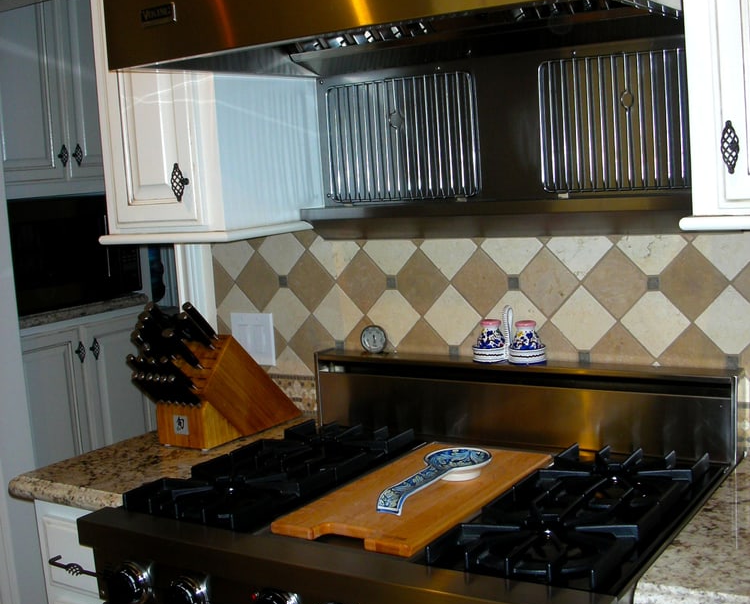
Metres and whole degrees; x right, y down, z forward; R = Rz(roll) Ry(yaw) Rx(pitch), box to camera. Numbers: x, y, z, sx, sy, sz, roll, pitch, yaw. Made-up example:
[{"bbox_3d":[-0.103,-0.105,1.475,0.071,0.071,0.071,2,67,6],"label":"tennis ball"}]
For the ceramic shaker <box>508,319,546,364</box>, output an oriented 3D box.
[{"bbox_3d":[0.303,0.080,2.002,0.071,0.080,0.071,-4,7,0],"label":"ceramic shaker"}]

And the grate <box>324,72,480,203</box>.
[{"bbox_3d":[0.050,-0.339,2.135,0.360,0.258,0.016,1,8,33],"label":"grate"}]

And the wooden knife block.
[{"bbox_3d":[-0.326,0.177,2.282,0.128,0.227,0.316,1,8,35],"label":"wooden knife block"}]

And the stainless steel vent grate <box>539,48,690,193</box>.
[{"bbox_3d":[0.471,-0.331,1.865,0.358,0.258,0.016,1,8,33],"label":"stainless steel vent grate"}]

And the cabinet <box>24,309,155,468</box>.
[{"bbox_3d":[-1.252,0.545,3.751,0.580,0.990,0.760,1,8,33],"label":"cabinet"}]

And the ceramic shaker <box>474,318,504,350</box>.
[{"bbox_3d":[0.233,0.078,2.067,0.057,0.075,0.057,-3,7,0],"label":"ceramic shaker"}]

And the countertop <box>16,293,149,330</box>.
[{"bbox_3d":[-1.327,0.030,3.802,0.620,0.042,0.700,1,8,33],"label":"countertop"}]

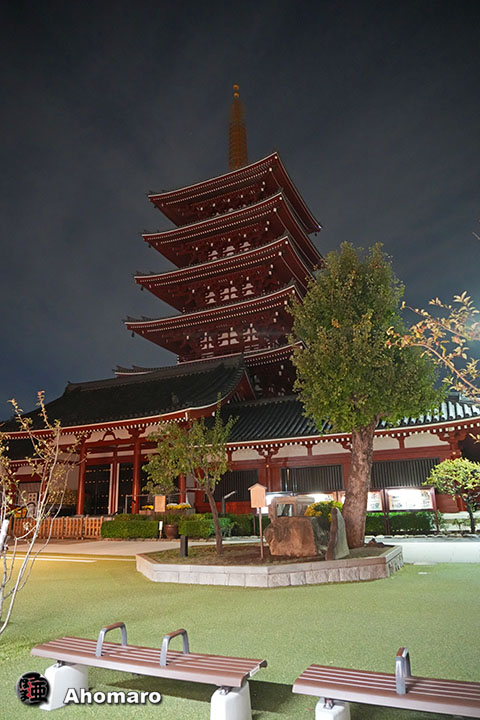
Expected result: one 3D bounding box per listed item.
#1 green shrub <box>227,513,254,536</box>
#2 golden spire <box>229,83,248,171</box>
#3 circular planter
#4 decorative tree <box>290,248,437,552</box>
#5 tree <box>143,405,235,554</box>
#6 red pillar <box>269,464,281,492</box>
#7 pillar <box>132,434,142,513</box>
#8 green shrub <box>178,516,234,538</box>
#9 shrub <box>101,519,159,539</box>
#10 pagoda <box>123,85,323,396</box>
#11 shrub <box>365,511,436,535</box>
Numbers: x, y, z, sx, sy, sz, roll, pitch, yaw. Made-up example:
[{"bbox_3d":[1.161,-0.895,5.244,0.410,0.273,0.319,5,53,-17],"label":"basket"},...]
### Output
[{"bbox_3d":[0.022,8.064,24.521,1.347,1.035,0.900,-4,-17,8],"label":"green shrub"},{"bbox_3d":[-0.274,-28.639,62.060,2.200,13.700,2.200,-1,-16,0],"label":"golden spire"},{"bbox_3d":[-3.311,8.302,24.163,0.658,0.623,0.658,-1,-16,0],"label":"circular planter"},{"bbox_3d":[3.549,0.685,13.952,4.046,8.537,4.000,-1,-16,0],"label":"decorative tree"},{"bbox_3d":[-1.288,2.897,12.501,2.295,3.716,2.100,-1,-16,0],"label":"tree"},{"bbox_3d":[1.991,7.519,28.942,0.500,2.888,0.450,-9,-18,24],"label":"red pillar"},{"bbox_3d":[-6.446,7.144,31.307,0.450,4.954,0.450,-1,-16,0],"label":"pillar"},{"bbox_3d":[-1.649,8.082,24.111,2.564,0.852,0.800,-4,-17,8],"label":"green shrub"},{"bbox_3d":[-5.331,8.237,24.302,2.781,0.847,0.800,-4,-17,8],"label":"shrub"},{"bbox_3d":[0.177,-12.055,57.157,19.000,48.300,19.000,-9,-18,24],"label":"pagoda"},{"bbox_3d":[7.071,7.319,22.497,3.301,0.966,0.800,-4,-17,8],"label":"shrub"}]

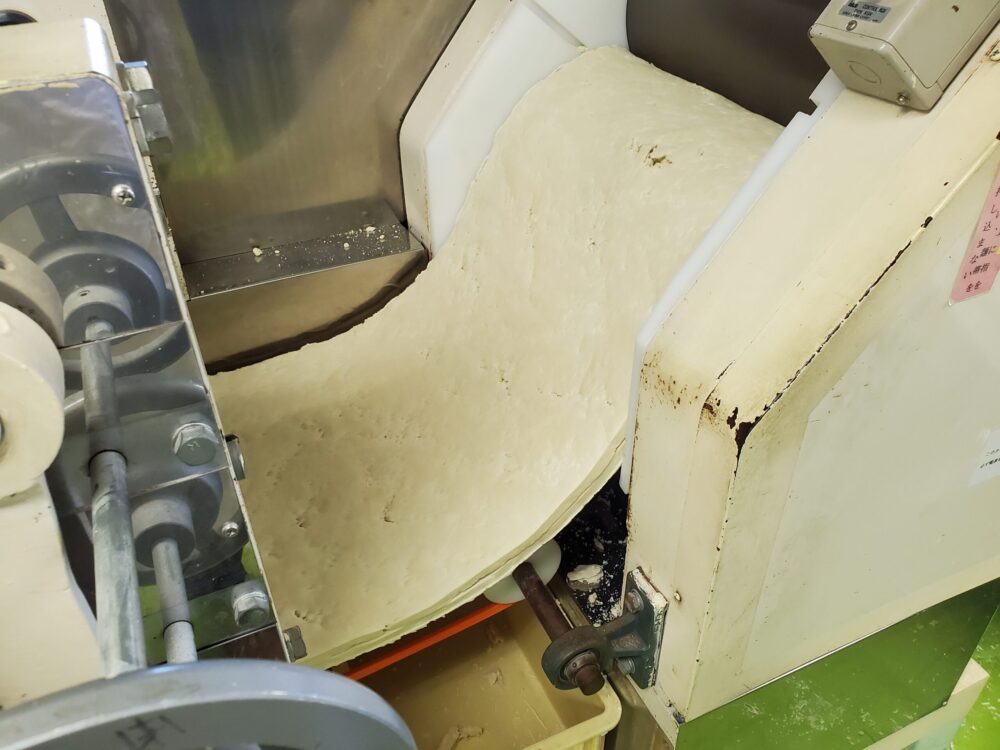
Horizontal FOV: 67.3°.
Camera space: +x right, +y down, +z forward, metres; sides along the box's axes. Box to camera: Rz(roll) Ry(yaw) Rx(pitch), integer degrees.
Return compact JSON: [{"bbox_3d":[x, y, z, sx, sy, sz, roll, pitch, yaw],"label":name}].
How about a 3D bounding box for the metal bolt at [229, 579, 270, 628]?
[{"bbox_3d":[-0.157,0.146,0.474,0.021,0.021,0.011,-16,39,-20],"label":"metal bolt"}]

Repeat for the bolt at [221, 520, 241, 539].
[{"bbox_3d":[-0.157,0.091,0.439,0.009,0.009,0.004,-16,39,-20],"label":"bolt"}]

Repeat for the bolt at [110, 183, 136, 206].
[{"bbox_3d":[-0.160,-0.076,0.319,0.009,0.009,0.004,-16,39,-20],"label":"bolt"}]

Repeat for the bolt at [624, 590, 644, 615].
[{"bbox_3d":[0.135,0.229,0.757,0.009,0.022,0.022,-16,39,-20],"label":"bolt"}]

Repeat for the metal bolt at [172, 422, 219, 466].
[{"bbox_3d":[-0.160,0.037,0.395,0.021,0.021,0.011,-16,39,-20],"label":"metal bolt"}]

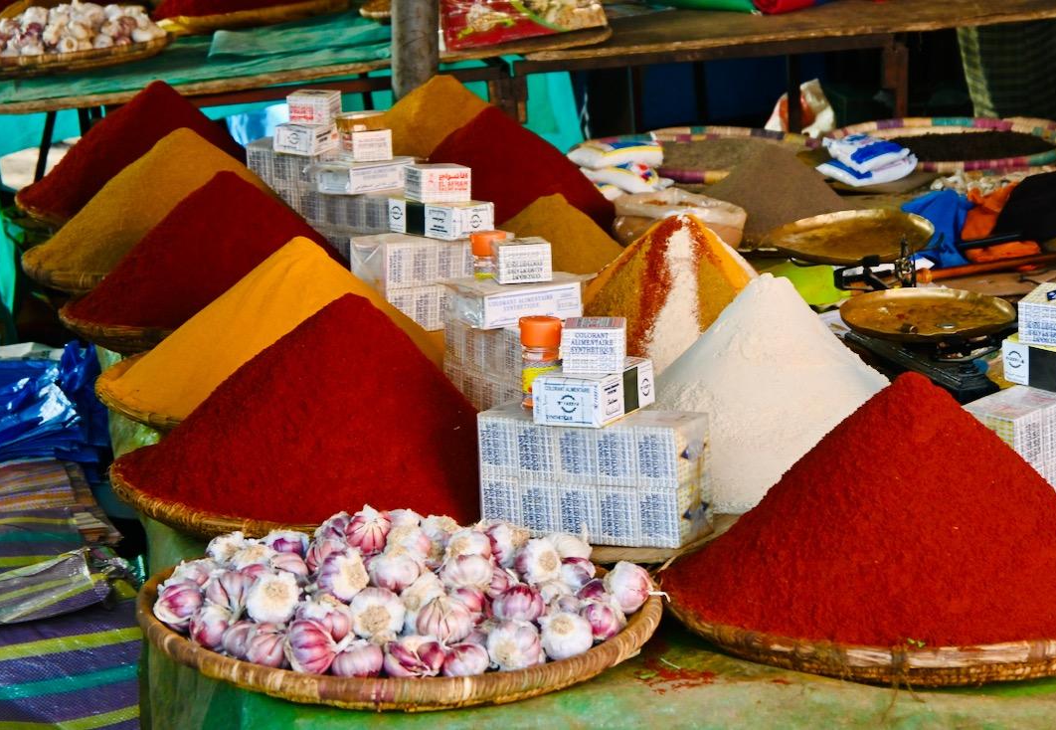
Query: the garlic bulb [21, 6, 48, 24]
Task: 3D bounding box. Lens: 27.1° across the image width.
[{"bbox_3d":[-1.047,-0.739,4.650,0.051,0.048,0.051,4,15,16],"label":"garlic bulb"}]

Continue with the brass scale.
[{"bbox_3d":[0.500,-0.097,3.020,0.230,0.170,0.540,-4,15,-12],"label":"brass scale"}]

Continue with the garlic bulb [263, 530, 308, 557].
[{"bbox_3d":[-0.255,0.192,2.305,0.050,0.044,0.050,0,12,0],"label":"garlic bulb"}]

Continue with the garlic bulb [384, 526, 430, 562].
[{"bbox_3d":[-0.117,0.175,2.140,0.046,0.046,0.043,-1,37,16],"label":"garlic bulb"}]

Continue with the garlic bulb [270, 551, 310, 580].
[{"bbox_3d":[-0.234,0.201,2.147,0.047,0.044,0.047,0,14,0],"label":"garlic bulb"}]

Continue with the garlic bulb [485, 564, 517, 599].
[{"bbox_3d":[-0.028,0.212,2.130,0.046,0.044,0.046,0,14,0],"label":"garlic bulb"}]

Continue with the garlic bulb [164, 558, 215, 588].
[{"bbox_3d":[-0.348,0.216,2.246,0.050,0.044,0.050,0,12,0],"label":"garlic bulb"}]

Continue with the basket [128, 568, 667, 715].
[{"bbox_3d":[-0.126,0.245,2.133,0.505,0.050,0.505,1,13,0],"label":"basket"}]

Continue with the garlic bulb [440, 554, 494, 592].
[{"bbox_3d":[-0.058,0.201,2.119,0.052,0.046,0.052,0,14,0],"label":"garlic bulb"}]

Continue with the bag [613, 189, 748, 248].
[{"bbox_3d":[0.256,-0.236,3.700,0.230,0.115,0.200,0,14,0],"label":"bag"}]

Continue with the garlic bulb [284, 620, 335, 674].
[{"bbox_3d":[-0.196,0.253,1.965,0.046,0.050,0.050,-6,0,15],"label":"garlic bulb"}]

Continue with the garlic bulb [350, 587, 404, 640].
[{"bbox_3d":[-0.143,0.237,2.079,0.052,0.052,0.047,-1,18,-3],"label":"garlic bulb"}]

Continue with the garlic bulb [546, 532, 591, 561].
[{"bbox_3d":[0.042,0.197,2.326,0.048,0.049,0.048,19,24,0],"label":"garlic bulb"}]

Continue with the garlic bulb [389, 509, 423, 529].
[{"bbox_3d":[-0.128,0.166,2.310,0.048,0.046,0.048,0,14,0],"label":"garlic bulb"}]

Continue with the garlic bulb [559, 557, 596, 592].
[{"bbox_3d":[0.049,0.208,2.160,0.044,0.042,0.044,0,15,0],"label":"garlic bulb"}]

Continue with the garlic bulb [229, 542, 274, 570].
[{"bbox_3d":[-0.286,0.200,2.271,0.049,0.044,0.049,0,12,0],"label":"garlic bulb"}]

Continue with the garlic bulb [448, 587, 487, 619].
[{"bbox_3d":[-0.057,0.221,2.020,0.046,0.044,0.046,4,15,16],"label":"garlic bulb"}]

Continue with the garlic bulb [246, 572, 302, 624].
[{"bbox_3d":[-0.242,0.222,2.082,0.051,0.051,0.046,4,-20,-12],"label":"garlic bulb"}]

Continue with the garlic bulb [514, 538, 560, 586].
[{"bbox_3d":[0.010,0.201,2.237,0.048,0.048,0.044,-6,5,-24],"label":"garlic bulb"}]

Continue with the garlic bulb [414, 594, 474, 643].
[{"bbox_3d":[-0.076,0.231,1.990,0.051,0.051,0.046,-8,52,11],"label":"garlic bulb"}]

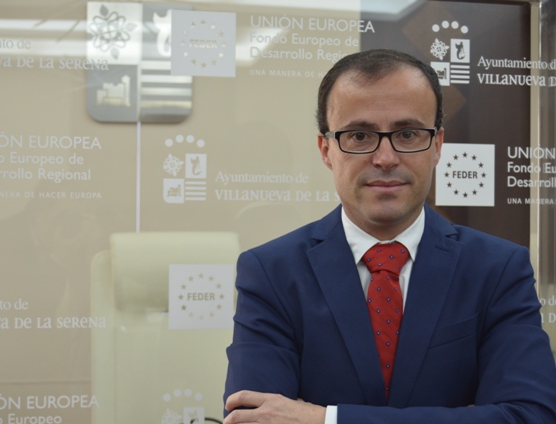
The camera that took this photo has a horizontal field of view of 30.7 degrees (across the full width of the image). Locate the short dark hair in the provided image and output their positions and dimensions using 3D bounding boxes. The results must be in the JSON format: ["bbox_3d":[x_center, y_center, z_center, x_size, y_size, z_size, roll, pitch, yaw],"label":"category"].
[{"bbox_3d":[0.150,-0.154,1.475,0.180,0.165,0.188,-1,2,2],"label":"short dark hair"}]

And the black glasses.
[{"bbox_3d":[0.146,-0.094,1.415,0.146,0.041,0.138,-1,2,2],"label":"black glasses"}]

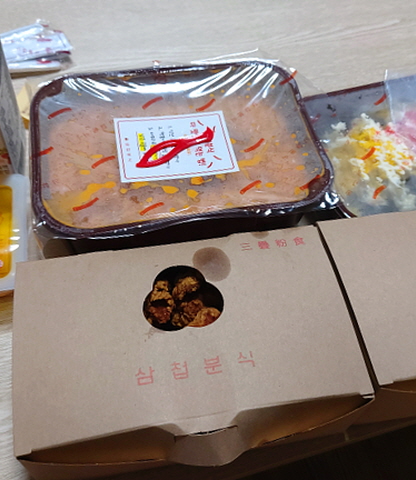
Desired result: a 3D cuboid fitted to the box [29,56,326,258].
[{"bbox_3d":[-0.023,-0.067,0.377,0.220,0.050,0.160,-8,59,-13],"label":"box"}]

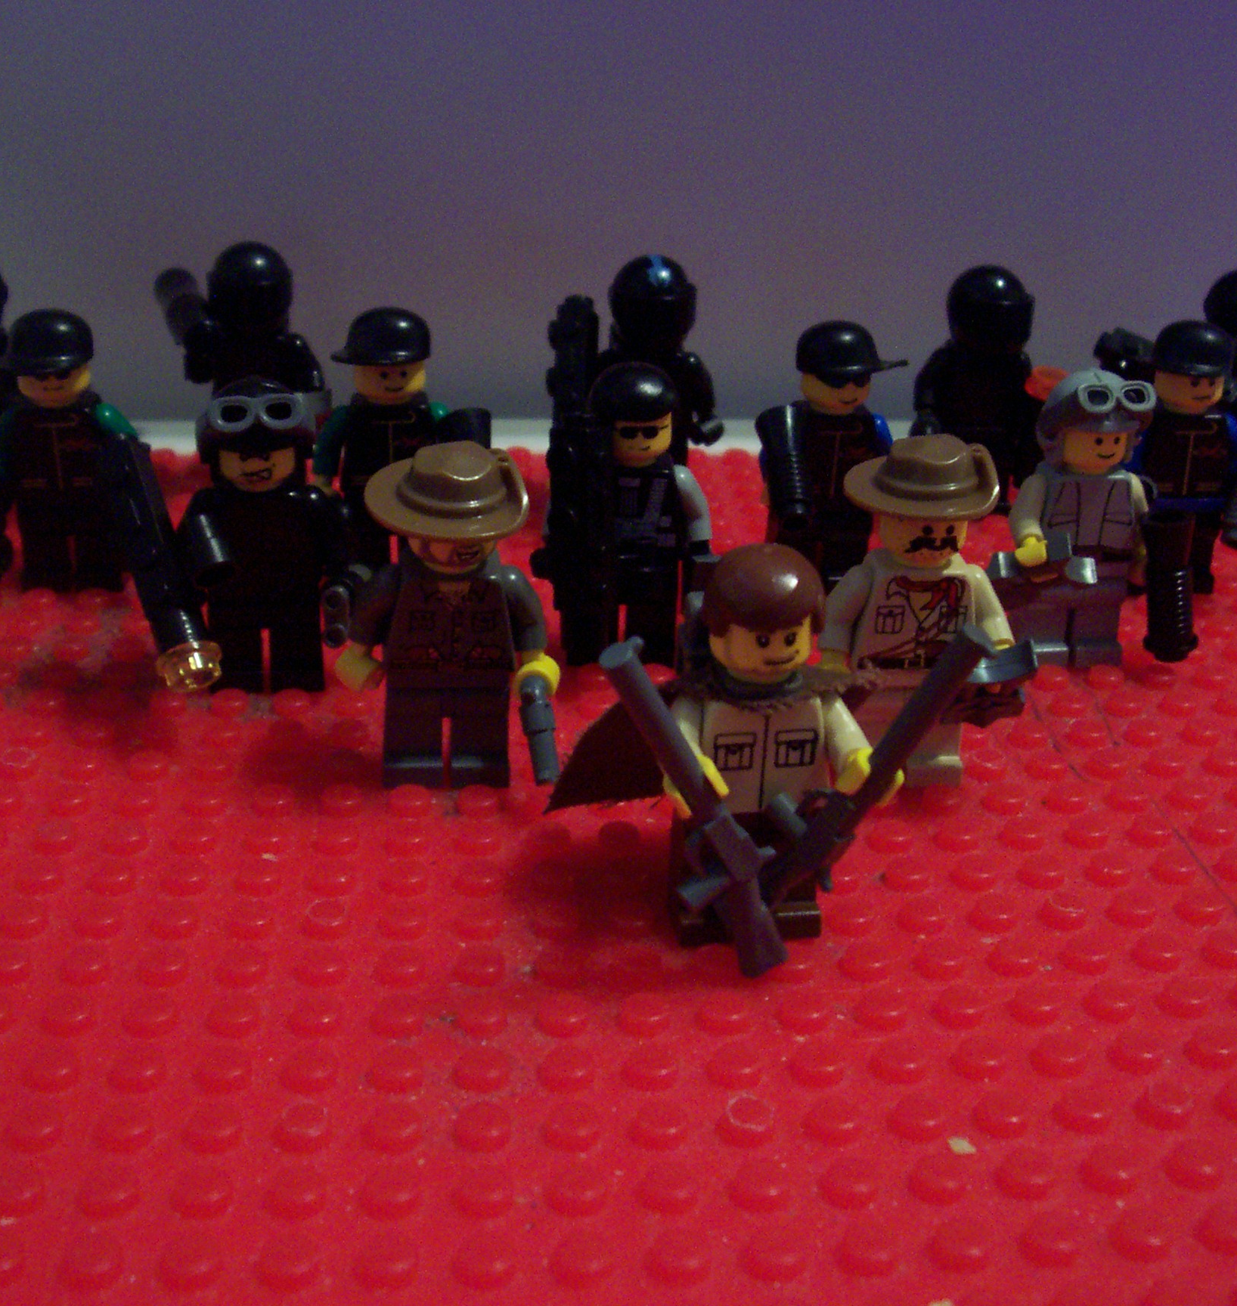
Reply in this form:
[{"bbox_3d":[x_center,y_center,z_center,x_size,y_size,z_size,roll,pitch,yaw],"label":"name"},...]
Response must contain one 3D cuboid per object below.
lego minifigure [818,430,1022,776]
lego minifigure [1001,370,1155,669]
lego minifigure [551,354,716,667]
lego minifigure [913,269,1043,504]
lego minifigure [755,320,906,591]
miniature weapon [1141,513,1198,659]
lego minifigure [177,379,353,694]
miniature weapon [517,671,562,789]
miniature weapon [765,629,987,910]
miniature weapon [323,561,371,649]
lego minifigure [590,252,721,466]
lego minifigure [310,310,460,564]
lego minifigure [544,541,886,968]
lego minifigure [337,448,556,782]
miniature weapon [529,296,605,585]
[{"bbox_3d":[0.036,-0.005,0.204,0.024,0.044,0.020,0,27,-5],"label":"lego minifigure"},{"bbox_3d":[0.063,-0.018,0.235,0.024,0.043,0.018,0,27,-5],"label":"lego minifigure"},{"bbox_3d":[0.001,-0.018,0.229,0.024,0.042,0.015,0,27,-5],"label":"lego minifigure"},{"bbox_3d":[0.059,-0.043,0.285,0.022,0.043,0.015,0,27,-5],"label":"lego minifigure"},{"bbox_3d":[0.031,-0.028,0.253,0.025,0.042,0.018,0,27,-5],"label":"lego minifigure"},{"bbox_3d":[0.074,-0.009,0.230,0.008,0.021,0.010,-6,8,-24],"label":"miniature weapon"},{"bbox_3d":[-0.045,-0.014,0.218,0.023,0.042,0.018,0,27,-5],"label":"lego minifigure"},{"bbox_3d":[-0.009,0.009,0.201,0.004,0.014,0.008,-8,-2,-1],"label":"miniature weapon"},{"bbox_3d":[0.023,0.012,0.164,0.012,0.038,0.005,29,21,-18],"label":"miniature weapon"},{"bbox_3d":[-0.034,-0.006,0.210,0.004,0.009,0.011,5,27,4],"label":"miniature weapon"},{"bbox_3d":[0.005,-0.044,0.280,0.022,0.043,0.015,0,27,-5],"label":"lego minifigure"},{"bbox_3d":[-0.032,-0.029,0.247,0.024,0.043,0.015,0,27,-5],"label":"lego minifigure"},{"bbox_3d":[0.011,0.010,0.174,0.035,0.044,0.020,0,27,-5],"label":"lego minifigure"},{"bbox_3d":[-0.020,-0.004,0.200,0.026,0.043,0.020,0,27,-5],"label":"lego minifigure"},{"bbox_3d":[-0.006,-0.025,0.214,0.009,0.042,0.008,0,27,-5],"label":"miniature weapon"}]

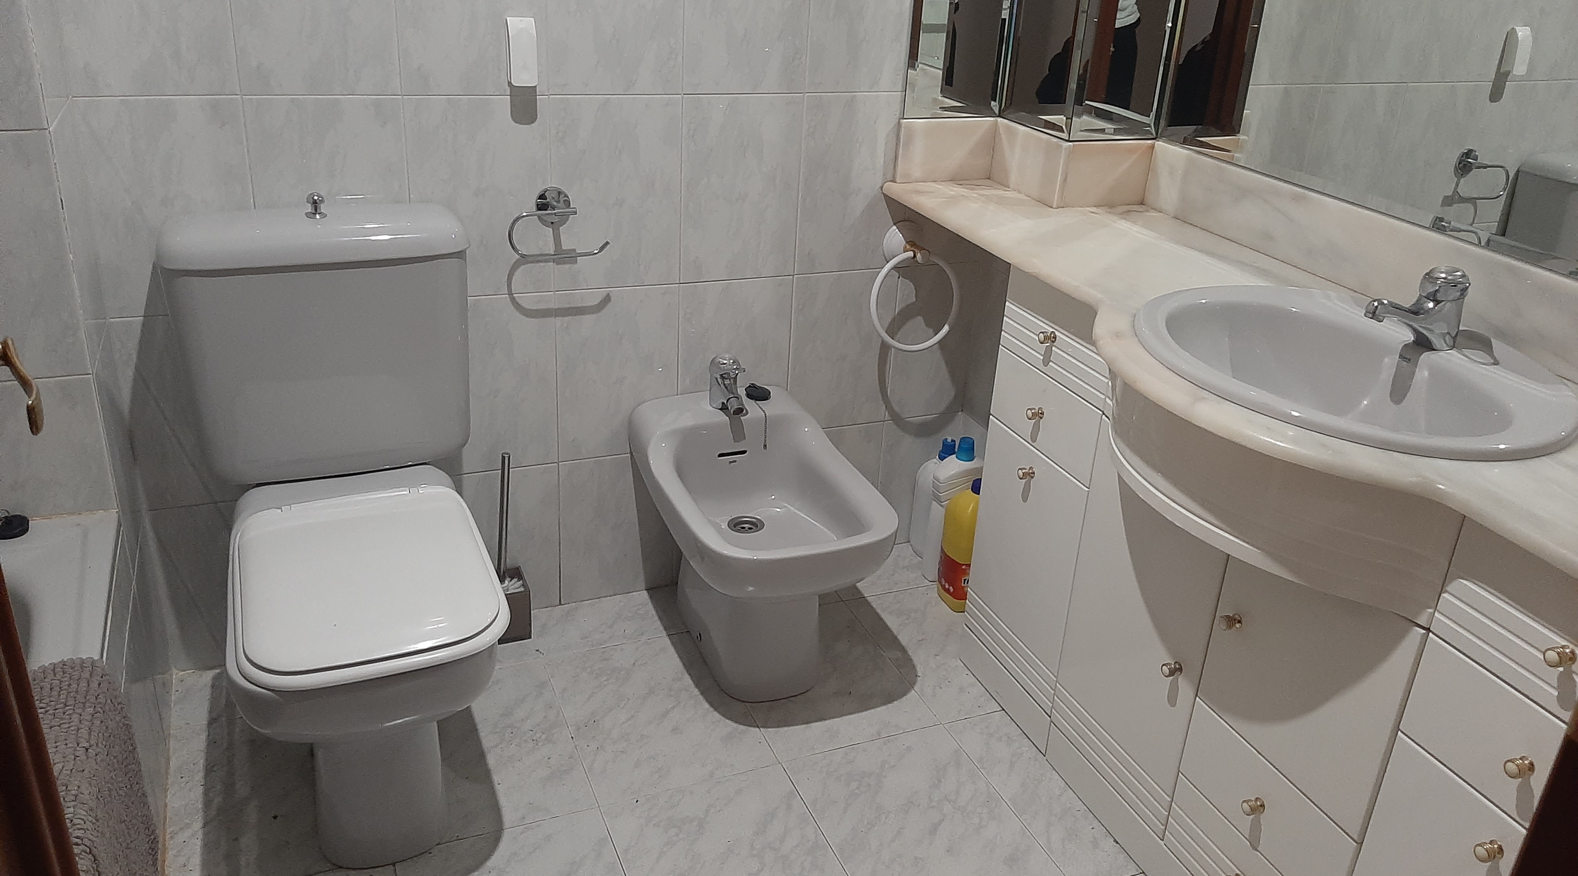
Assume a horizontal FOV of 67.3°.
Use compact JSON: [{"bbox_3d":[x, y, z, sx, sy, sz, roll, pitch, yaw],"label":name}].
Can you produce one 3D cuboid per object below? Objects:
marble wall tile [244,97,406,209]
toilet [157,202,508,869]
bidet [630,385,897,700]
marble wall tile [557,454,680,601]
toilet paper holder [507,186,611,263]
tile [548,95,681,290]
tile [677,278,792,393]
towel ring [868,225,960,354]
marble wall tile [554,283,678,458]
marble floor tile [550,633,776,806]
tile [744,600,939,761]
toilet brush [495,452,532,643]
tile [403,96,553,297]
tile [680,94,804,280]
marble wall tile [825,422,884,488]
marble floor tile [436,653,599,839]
[{"bbox_3d":[-0.704,-0.362,1.842,0.225,0.327,0.010,-7,27,-22],"label":"marble wall tile"},{"bbox_3d":[-0.620,0.142,1.699,0.420,0.813,0.696,-7,27,-22],"label":"toilet"},{"bbox_3d":[-0.061,0.222,2.070,0.330,0.420,0.584,-7,27,-22],"label":"bidet"},{"bbox_3d":[-0.332,0.172,2.309,0.228,0.309,0.010,-8,27,-23],"label":"marble wall tile"},{"bbox_3d":[-0.387,-0.360,1.973,0.171,0.107,0.065,-8,27,-23],"label":"toilet paper holder"},{"bbox_3d":[-0.292,-0.414,2.011,0.225,0.327,0.010,-7,27,-22],"label":"tile"},{"bbox_3d":[-0.106,-0.146,2.263,0.228,0.331,0.010,-8,27,-23],"label":"tile"},{"bbox_3d":[0.232,-0.286,2.278,0.191,0.245,0.086,-7,27,-22],"label":"towel ring"},{"bbox_3d":[-0.314,-0.118,2.175,0.228,0.331,0.010,-8,27,-23],"label":"marble wall tile"},{"bbox_3d":[-0.228,0.467,2.031,0.300,0.010,0.398,-7,27,-22],"label":"marble floor tile"},{"bbox_3d":[0.049,0.440,2.173,0.304,0.015,0.402,-7,27,-22],"label":"tile"},{"bbox_3d":[-0.518,0.193,2.133,0.084,0.366,0.083,-7,27,-22],"label":"toilet brush"},{"bbox_3d":[-0.503,-0.393,1.948,0.225,0.330,0.015,-7,27,-22],"label":"tile"},{"bbox_3d":[-0.087,-0.446,2.123,0.228,0.331,0.010,-8,27,-23],"label":"tile"},{"bbox_3d":[0.083,0.116,2.486,0.228,0.309,0.010,-8,27,-23],"label":"marble wall tile"},{"bbox_3d":[-0.504,0.502,1.918,0.300,0.010,0.398,-7,27,-22],"label":"marble floor tile"}]

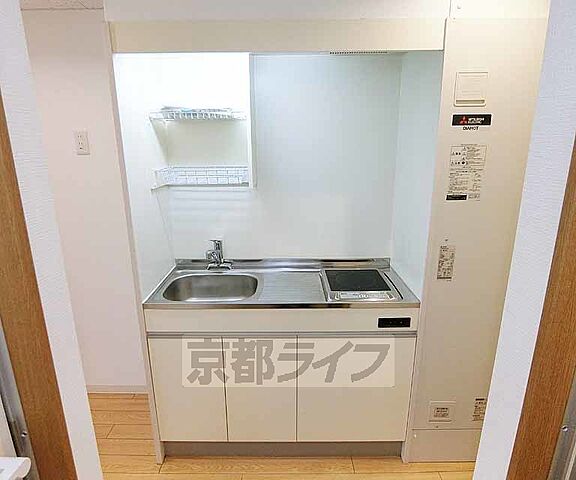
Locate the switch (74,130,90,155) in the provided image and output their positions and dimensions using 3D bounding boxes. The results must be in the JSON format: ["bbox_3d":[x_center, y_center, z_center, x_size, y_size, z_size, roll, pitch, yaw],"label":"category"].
[{"bbox_3d":[-1.081,-0.509,1.728,0.069,0.119,0.010,0,14,0],"label":"switch"}]

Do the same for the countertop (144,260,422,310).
[{"bbox_3d":[-0.027,0.200,1.626,1.188,0.077,0.446,0,14,0],"label":"countertop"}]

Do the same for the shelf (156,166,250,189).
[{"bbox_3d":[-0.401,-0.301,1.612,0.441,0.084,0.208,0,14,0],"label":"shelf"}]

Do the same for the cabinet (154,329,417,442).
[{"bbox_3d":[-0.025,0.639,1.746,1.190,0.607,0.440,0,15,0],"label":"cabinet"}]

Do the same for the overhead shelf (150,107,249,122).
[{"bbox_3d":[-0.403,-0.589,1.544,0.441,0.046,0.198,0,14,0],"label":"overhead shelf"}]

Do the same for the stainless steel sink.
[{"bbox_3d":[-0.354,0.291,1.604,0.426,0.148,0.307,0,14,0],"label":"stainless steel sink"}]

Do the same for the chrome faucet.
[{"bbox_3d":[-0.374,0.094,1.738,0.139,0.178,0.158,2,14,8],"label":"chrome faucet"}]

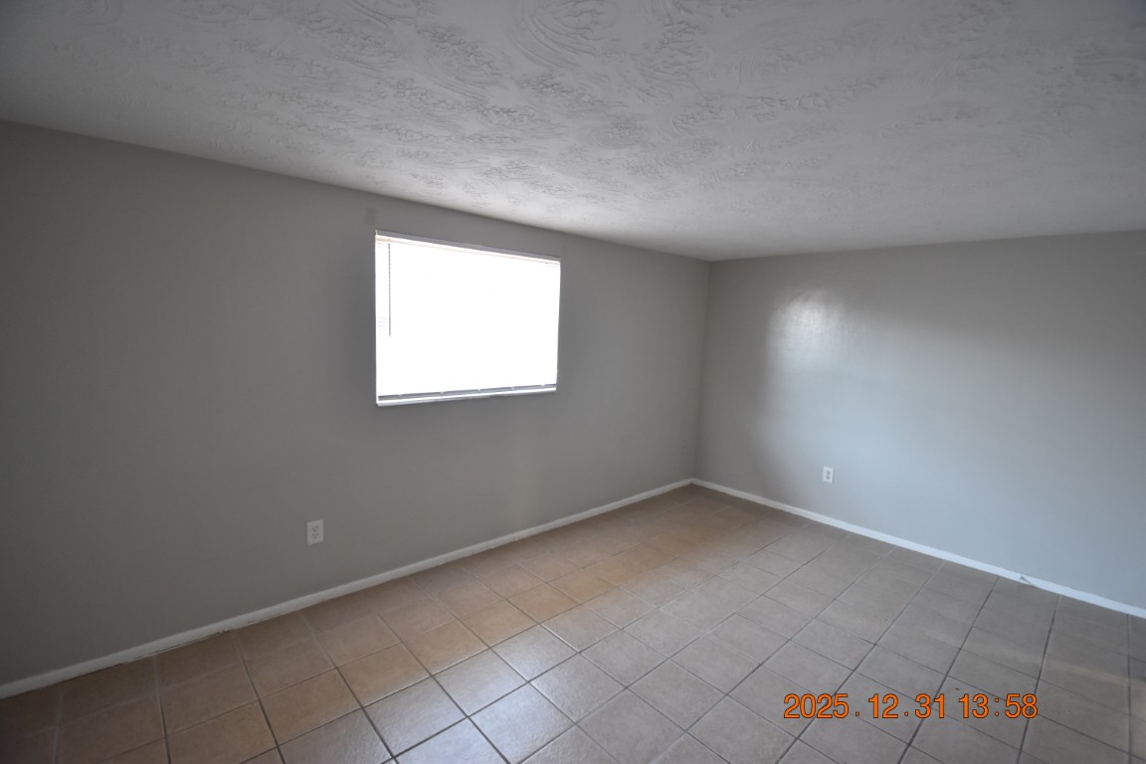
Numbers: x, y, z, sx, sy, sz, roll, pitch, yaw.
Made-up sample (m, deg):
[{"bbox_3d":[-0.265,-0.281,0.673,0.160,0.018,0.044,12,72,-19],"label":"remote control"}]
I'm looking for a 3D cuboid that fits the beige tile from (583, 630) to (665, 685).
[{"bbox_3d":[0.252,1.351,2.332,0.302,0.010,0.302,-3,8,-42],"label":"beige tile"}]

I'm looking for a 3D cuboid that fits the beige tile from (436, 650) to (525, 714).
[{"bbox_3d":[-0.413,1.336,2.146,0.303,0.010,0.303,-2,7,-42],"label":"beige tile"}]

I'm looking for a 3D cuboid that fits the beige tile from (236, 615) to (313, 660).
[{"bbox_3d":[-1.517,1.293,2.437,0.306,0.010,0.306,-2,7,-42],"label":"beige tile"}]

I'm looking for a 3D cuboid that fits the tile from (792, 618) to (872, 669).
[{"bbox_3d":[1.373,1.382,2.536,0.306,0.010,0.306,-2,7,-42],"label":"tile"}]

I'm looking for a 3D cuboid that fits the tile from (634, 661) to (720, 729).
[{"bbox_3d":[0.456,1.375,2.114,0.303,0.010,0.303,-2,7,-42],"label":"tile"}]

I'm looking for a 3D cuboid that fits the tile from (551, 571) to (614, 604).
[{"bbox_3d":[0.061,1.296,3.033,0.306,0.010,0.306,-2,7,-42],"label":"tile"}]

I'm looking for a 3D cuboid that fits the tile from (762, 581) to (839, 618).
[{"bbox_3d":[1.404,1.346,2.966,0.306,0.010,0.306,-2,7,-42],"label":"tile"}]

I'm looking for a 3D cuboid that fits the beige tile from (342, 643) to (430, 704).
[{"bbox_3d":[-0.854,1.329,2.166,0.302,0.010,0.302,-3,8,-42],"label":"beige tile"}]

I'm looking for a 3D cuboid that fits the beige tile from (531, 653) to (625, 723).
[{"bbox_3d":[0.021,1.355,2.131,0.303,0.010,0.303,-2,7,-42],"label":"beige tile"}]

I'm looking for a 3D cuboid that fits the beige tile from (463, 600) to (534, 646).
[{"bbox_3d":[-0.394,1.303,2.581,0.302,0.010,0.302,-3,8,-42],"label":"beige tile"}]

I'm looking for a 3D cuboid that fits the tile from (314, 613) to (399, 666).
[{"bbox_3d":[-1.073,1.288,2.393,0.303,0.010,0.303,-2,7,-42],"label":"tile"}]

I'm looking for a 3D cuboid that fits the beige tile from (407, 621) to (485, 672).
[{"bbox_3d":[-0.631,1.308,2.375,0.303,0.010,0.303,-2,7,-42],"label":"beige tile"}]

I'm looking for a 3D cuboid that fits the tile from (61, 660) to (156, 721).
[{"bbox_3d":[-1.976,1.310,2.045,0.306,0.010,0.306,-2,7,-42],"label":"tile"}]

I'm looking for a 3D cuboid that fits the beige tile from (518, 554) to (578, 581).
[{"bbox_3d":[-0.142,1.248,3.225,0.302,0.010,0.302,-3,8,-42],"label":"beige tile"}]

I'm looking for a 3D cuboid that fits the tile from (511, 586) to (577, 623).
[{"bbox_3d":[-0.164,1.291,2.788,0.302,0.010,0.302,-3,8,-42],"label":"tile"}]

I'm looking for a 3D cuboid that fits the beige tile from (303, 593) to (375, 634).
[{"bbox_3d":[-1.293,1.282,2.657,0.306,0.010,0.306,-2,7,-42],"label":"beige tile"}]

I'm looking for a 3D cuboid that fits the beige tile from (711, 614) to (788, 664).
[{"bbox_3d":[0.939,1.365,2.555,0.306,0.010,0.306,-2,7,-42],"label":"beige tile"}]

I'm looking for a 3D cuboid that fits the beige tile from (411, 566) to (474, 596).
[{"bbox_3d":[-0.802,1.244,3.029,0.302,0.010,0.280,-3,8,-42],"label":"beige tile"}]

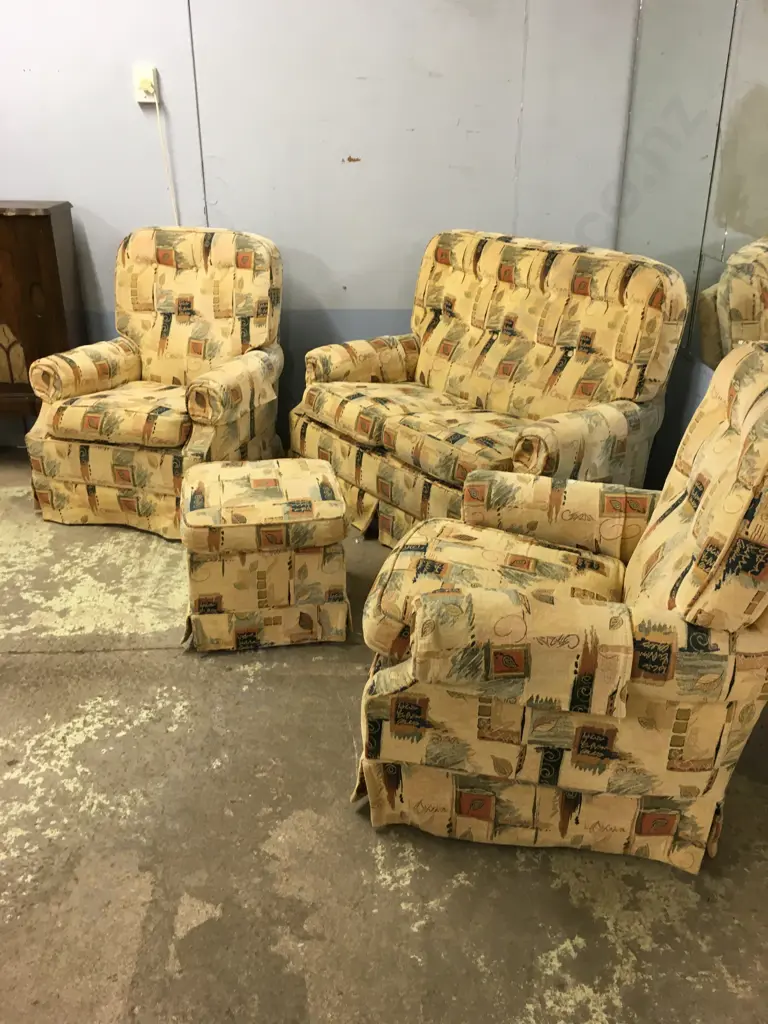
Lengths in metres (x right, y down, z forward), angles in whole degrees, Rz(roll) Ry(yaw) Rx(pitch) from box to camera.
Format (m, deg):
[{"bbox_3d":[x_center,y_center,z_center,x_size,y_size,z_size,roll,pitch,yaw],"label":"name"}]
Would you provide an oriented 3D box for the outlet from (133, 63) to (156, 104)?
[{"bbox_3d":[-0.875,-1.576,3.165,0.074,0.116,0.045,0,25,0],"label":"outlet"}]

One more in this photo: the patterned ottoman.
[{"bbox_3d":[-0.338,0.108,2.485,0.450,0.395,0.430,-3,25,-7],"label":"patterned ottoman"}]

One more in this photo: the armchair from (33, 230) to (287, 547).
[{"bbox_3d":[-0.793,-0.509,3.165,0.731,0.938,0.780,8,26,16],"label":"armchair"}]

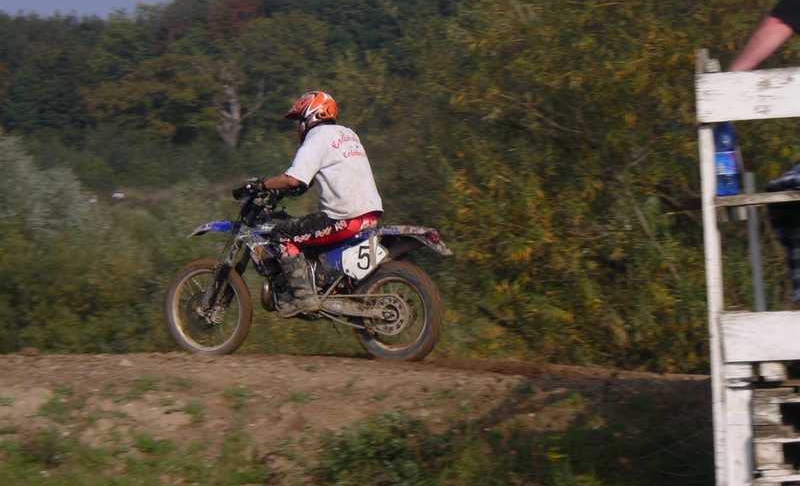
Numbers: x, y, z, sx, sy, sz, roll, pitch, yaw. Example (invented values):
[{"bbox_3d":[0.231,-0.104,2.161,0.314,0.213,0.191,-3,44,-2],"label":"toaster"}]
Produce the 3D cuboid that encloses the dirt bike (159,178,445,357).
[{"bbox_3d":[-0.640,0.180,16.030,2.200,1.200,0.820,0,3,30],"label":"dirt bike"}]

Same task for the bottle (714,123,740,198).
[{"bbox_3d":[1.166,-0.327,8.600,0.088,0.320,0.088,-3,-1,0],"label":"bottle"}]

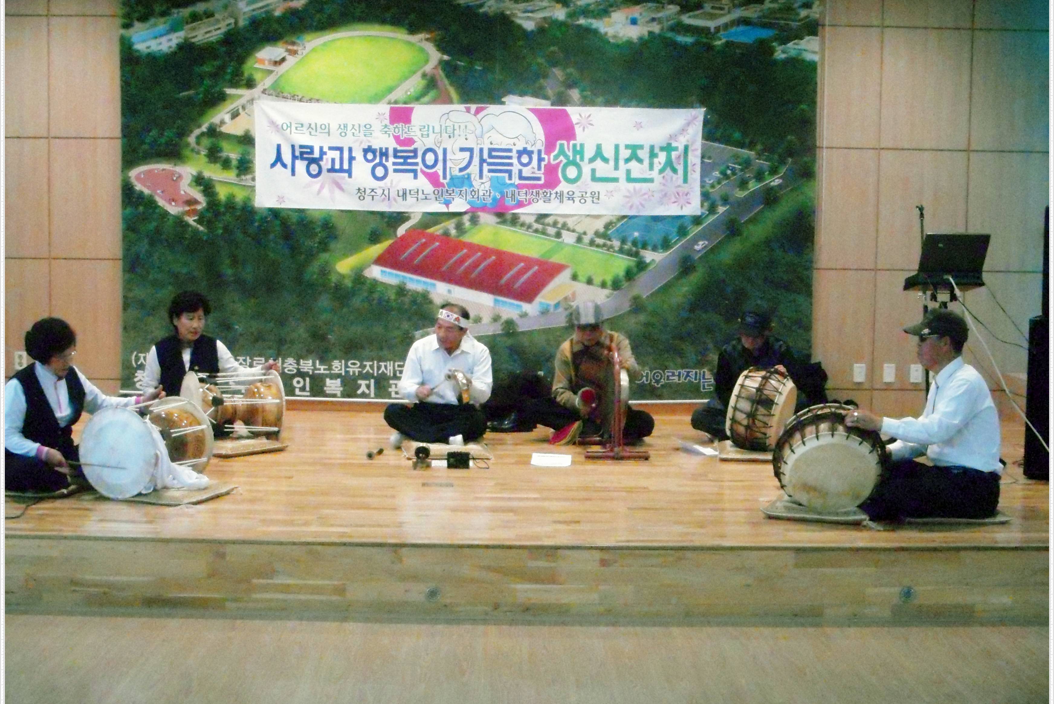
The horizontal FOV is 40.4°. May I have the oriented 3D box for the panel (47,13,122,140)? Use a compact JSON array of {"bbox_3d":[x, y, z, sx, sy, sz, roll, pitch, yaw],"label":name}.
[{"bbox_3d":[-2.917,-1.842,9.607,0.570,0.813,0.030,1,3,-1],"label":"panel"}]

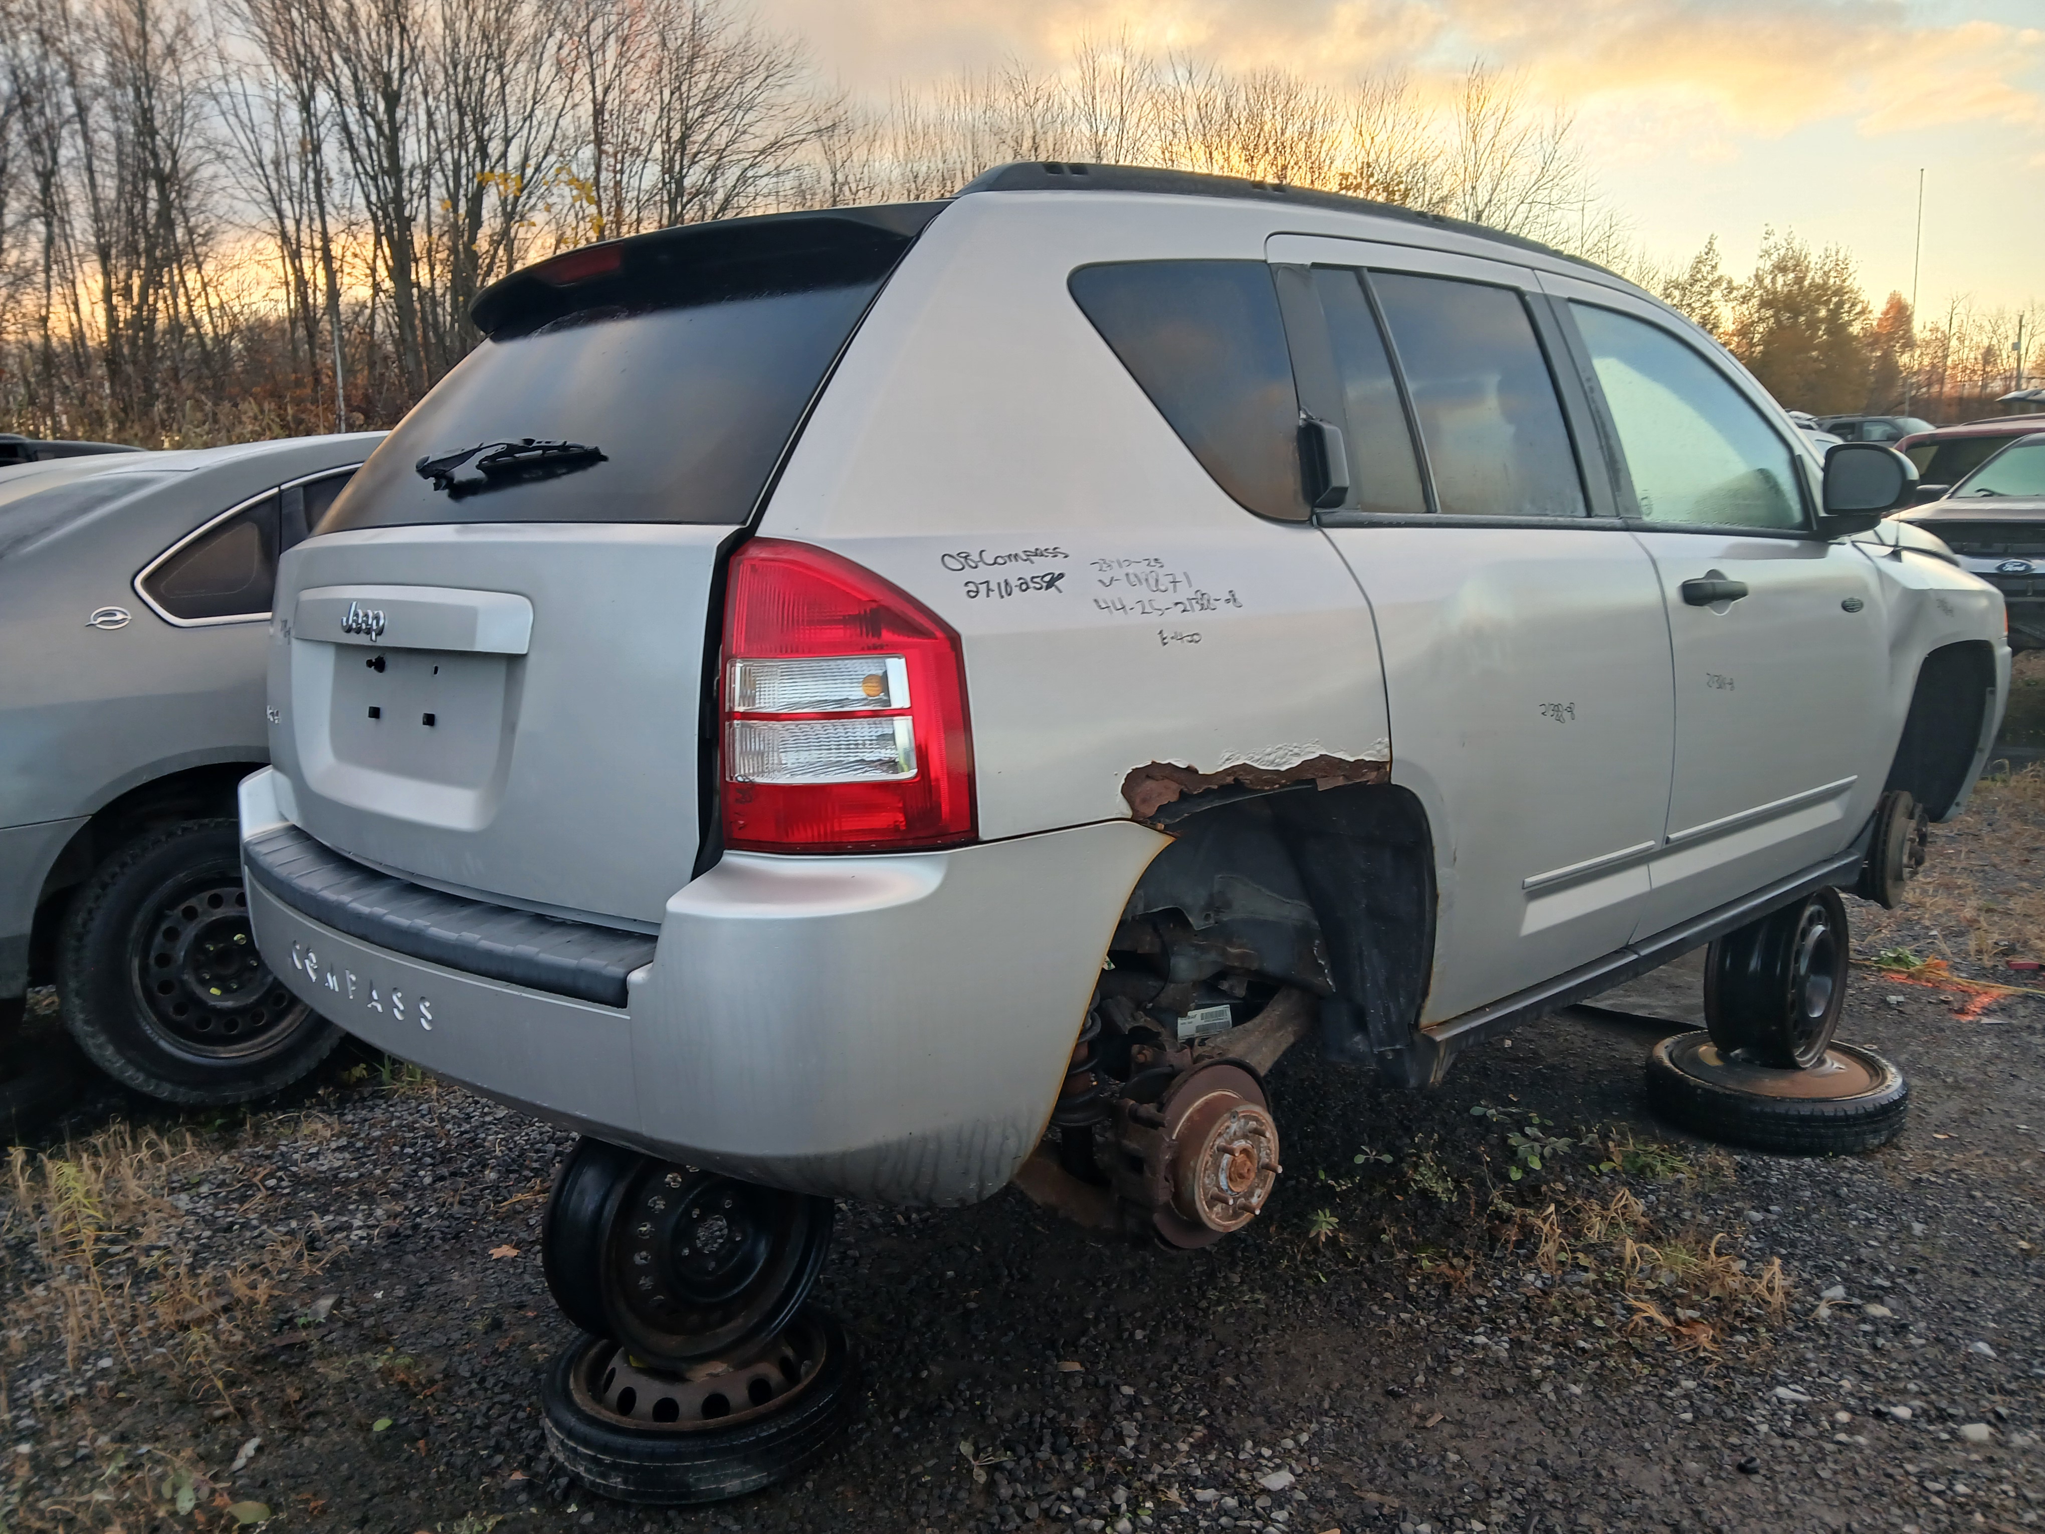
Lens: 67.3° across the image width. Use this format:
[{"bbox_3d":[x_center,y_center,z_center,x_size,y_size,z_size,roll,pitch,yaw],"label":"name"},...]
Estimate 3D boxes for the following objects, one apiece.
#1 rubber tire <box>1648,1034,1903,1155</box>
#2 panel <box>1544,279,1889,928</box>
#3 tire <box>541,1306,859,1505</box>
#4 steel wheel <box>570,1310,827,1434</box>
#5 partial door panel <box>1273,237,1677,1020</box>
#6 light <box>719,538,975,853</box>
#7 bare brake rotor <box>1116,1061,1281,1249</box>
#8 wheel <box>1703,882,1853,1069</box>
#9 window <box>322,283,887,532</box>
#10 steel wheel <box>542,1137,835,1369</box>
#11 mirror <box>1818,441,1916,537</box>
[{"bbox_3d":[1.725,0.728,3.520,0.560,0.125,0.560,-12,13,-41],"label":"rubber tire"},{"bbox_3d":[1.442,-0.335,3.140,1.210,1.230,0.250,-9,12,-41],"label":"panel"},{"bbox_3d":[-0.533,1.036,2.555,0.530,0.120,0.530,-1,8,0],"label":"tire"},{"bbox_3d":[-0.533,1.042,2.555,0.415,0.130,0.415,-1,8,0],"label":"steel wheel"},{"bbox_3d":[0.734,-0.218,2.510,0.950,1.240,0.250,-9,12,-41],"label":"partial door panel"},{"bbox_3d":[-0.205,-0.079,1.681,0.250,0.355,0.215,-10,13,-41],"label":"light"},{"bbox_3d":[0.281,0.558,2.179,0.265,0.265,0.080,-10,10,-40],"label":"bare brake rotor"},{"bbox_3d":[1.760,0.474,3.582,0.185,0.415,0.415,6,13,44],"label":"wheel"},{"bbox_3d":[-0.672,-0.515,2.198,1.340,0.430,0.100,9,-28,47],"label":"window"},{"bbox_3d":[-0.543,0.754,2.545,0.415,0.415,0.195,-9,13,-38],"label":"steel wheel"},{"bbox_3d":[1.738,-0.567,3.158,0.155,0.185,0.215,-10,13,-41],"label":"mirror"}]

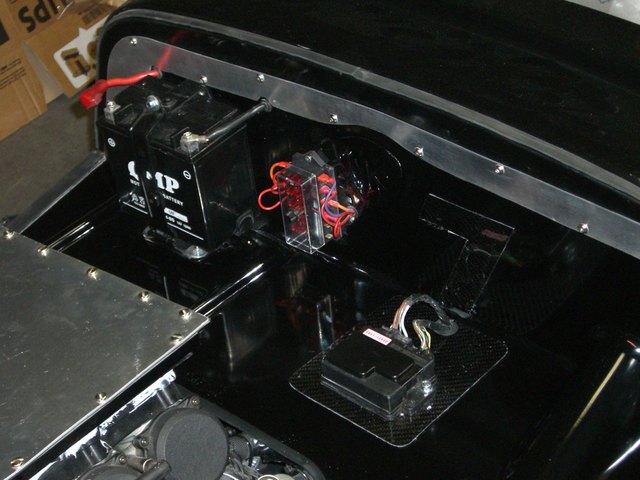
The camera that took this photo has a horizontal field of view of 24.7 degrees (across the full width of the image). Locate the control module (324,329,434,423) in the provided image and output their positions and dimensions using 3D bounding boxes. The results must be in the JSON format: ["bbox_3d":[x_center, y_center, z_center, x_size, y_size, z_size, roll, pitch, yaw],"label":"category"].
[{"bbox_3d":[0.059,0.130,1.440,0.101,0.029,0.071,23,46,35],"label":"control module"}]

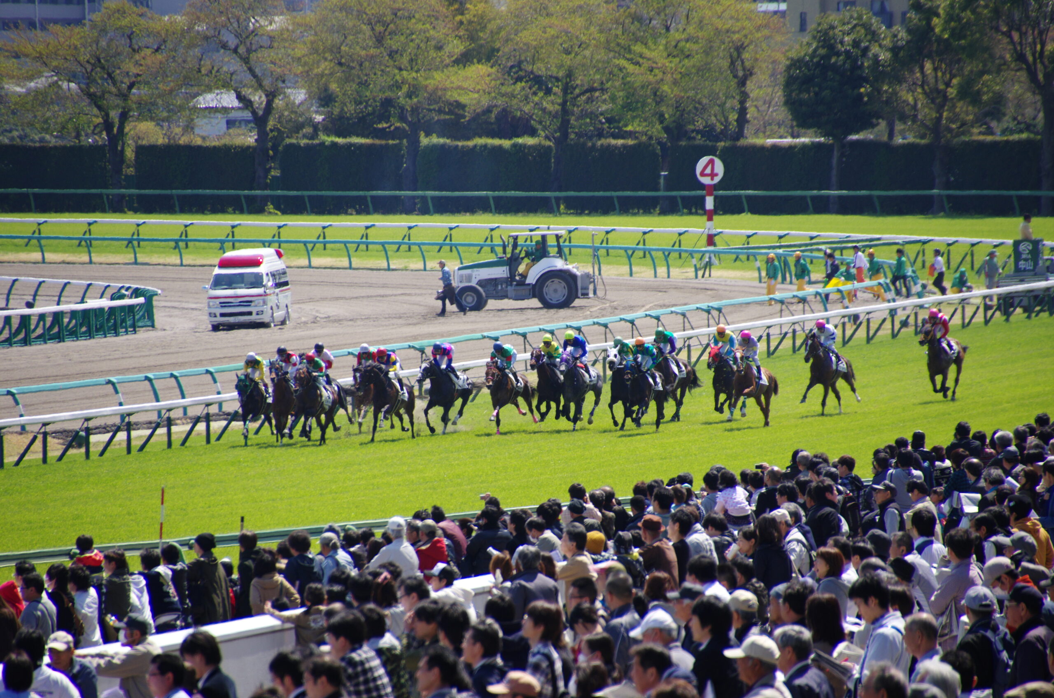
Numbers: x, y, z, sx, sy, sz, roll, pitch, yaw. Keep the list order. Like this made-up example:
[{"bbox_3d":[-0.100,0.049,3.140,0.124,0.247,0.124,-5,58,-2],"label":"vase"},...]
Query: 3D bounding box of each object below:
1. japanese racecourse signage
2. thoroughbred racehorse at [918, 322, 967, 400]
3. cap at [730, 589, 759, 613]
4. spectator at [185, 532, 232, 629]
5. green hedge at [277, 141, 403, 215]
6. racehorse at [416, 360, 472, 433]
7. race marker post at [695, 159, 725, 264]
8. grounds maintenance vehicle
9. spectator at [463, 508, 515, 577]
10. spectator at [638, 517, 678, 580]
[{"bbox_3d":[16.275,-3.005,384.000,0.830,1.120,0.750,0,2,10],"label":"japanese racecourse signage"},{"bbox_3d":[10.233,0.307,290.864,0.600,1.930,2.350,0,1,19],"label":"thoroughbred racehorse"},{"bbox_3d":[1.382,1.628,76.500,0.180,0.145,0.270,-2,3,-41],"label":"cap"},{"bbox_3d":[-3.390,2.828,126.041,0.520,1.720,0.350,-1,2,-38],"label":"spectator"},{"bbox_3d":[-8.286,-7.657,528.000,5.600,3.350,1.200,0,2,0],"label":"green hedge"},{"bbox_3d":[-1.939,1.139,280.000,0.620,1.800,2.400,1,2,22],"label":"racehorse"},{"bbox_3d":[6.844,-5.180,442.000,1.060,4.060,0.400,0,2,6],"label":"race marker post"},{"bbox_3d":[-0.108,-2.571,387.000,4.500,2.520,2.000,0,2,6],"label":"grounds maintenance vehicle"},{"bbox_3d":[-0.401,2.583,129.448,0.550,1.700,0.380,-1,1,-28],"label":"spectator"},{"bbox_3d":[1.246,2.427,113.026,0.480,1.680,0.320,-1,2,-34],"label":"spectator"}]

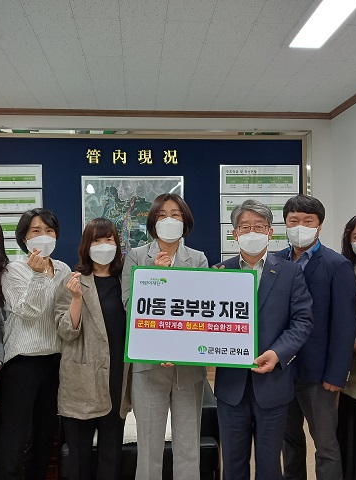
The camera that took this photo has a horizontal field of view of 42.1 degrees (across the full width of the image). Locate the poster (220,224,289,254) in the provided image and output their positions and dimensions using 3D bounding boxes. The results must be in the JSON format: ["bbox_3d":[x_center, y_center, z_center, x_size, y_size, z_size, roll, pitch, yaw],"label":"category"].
[{"bbox_3d":[0.919,-0.011,5.135,0.898,0.321,0.030,0,-1,-5],"label":"poster"}]

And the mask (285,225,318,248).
[{"bbox_3d":[0.600,-0.015,2.230,0.142,0.112,0.090,-2,-1,22],"label":"mask"}]

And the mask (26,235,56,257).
[{"bbox_3d":[-0.653,0.031,2.210,0.140,0.108,0.090,0,-1,-21],"label":"mask"}]

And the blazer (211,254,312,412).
[{"bbox_3d":[0.380,0.408,2.180,0.500,0.720,0.320,-1,-1,8],"label":"blazer"}]

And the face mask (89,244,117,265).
[{"bbox_3d":[-0.372,0.074,2.310,0.138,0.110,0.088,0,-1,-10],"label":"face mask"}]

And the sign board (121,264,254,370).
[{"bbox_3d":[0.067,0.343,2.104,0.590,0.442,0.015,2,-18,4],"label":"sign board"}]

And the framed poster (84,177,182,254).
[{"bbox_3d":[-0.480,-0.093,5.015,1.104,1.190,0.030,0,-1,-5],"label":"framed poster"}]

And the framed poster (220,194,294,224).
[{"bbox_3d":[0.915,-0.341,5.141,0.901,0.322,0.025,-1,-1,-5],"label":"framed poster"}]

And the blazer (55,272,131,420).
[{"bbox_3d":[-0.416,0.544,2.360,0.450,0.750,0.310,0,-1,-16],"label":"blazer"}]

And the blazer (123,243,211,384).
[{"bbox_3d":[-0.067,0.359,2.290,0.440,0.740,0.320,-1,-1,0],"label":"blazer"}]

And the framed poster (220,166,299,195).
[{"bbox_3d":[0.912,-0.670,5.146,0.894,0.319,0.030,0,-1,-5],"label":"framed poster"}]

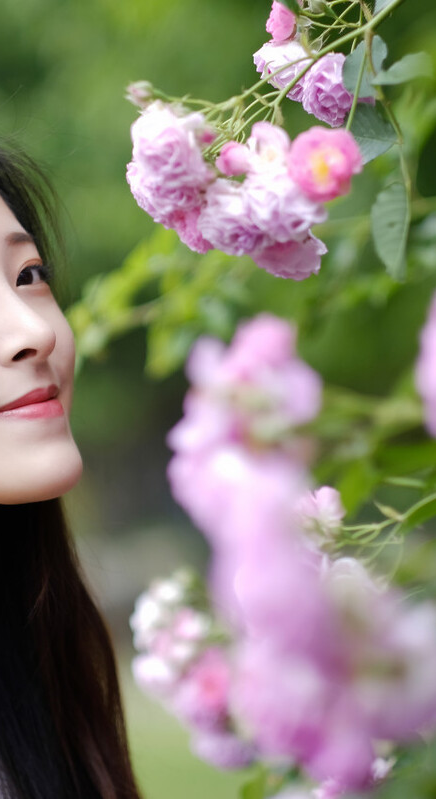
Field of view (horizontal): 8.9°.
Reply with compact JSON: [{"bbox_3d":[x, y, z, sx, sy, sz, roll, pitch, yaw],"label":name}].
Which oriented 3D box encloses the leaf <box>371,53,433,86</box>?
[{"bbox_3d":[0.093,-0.167,1.420,0.037,0.017,0.020,0,0,-37],"label":"leaf"}]

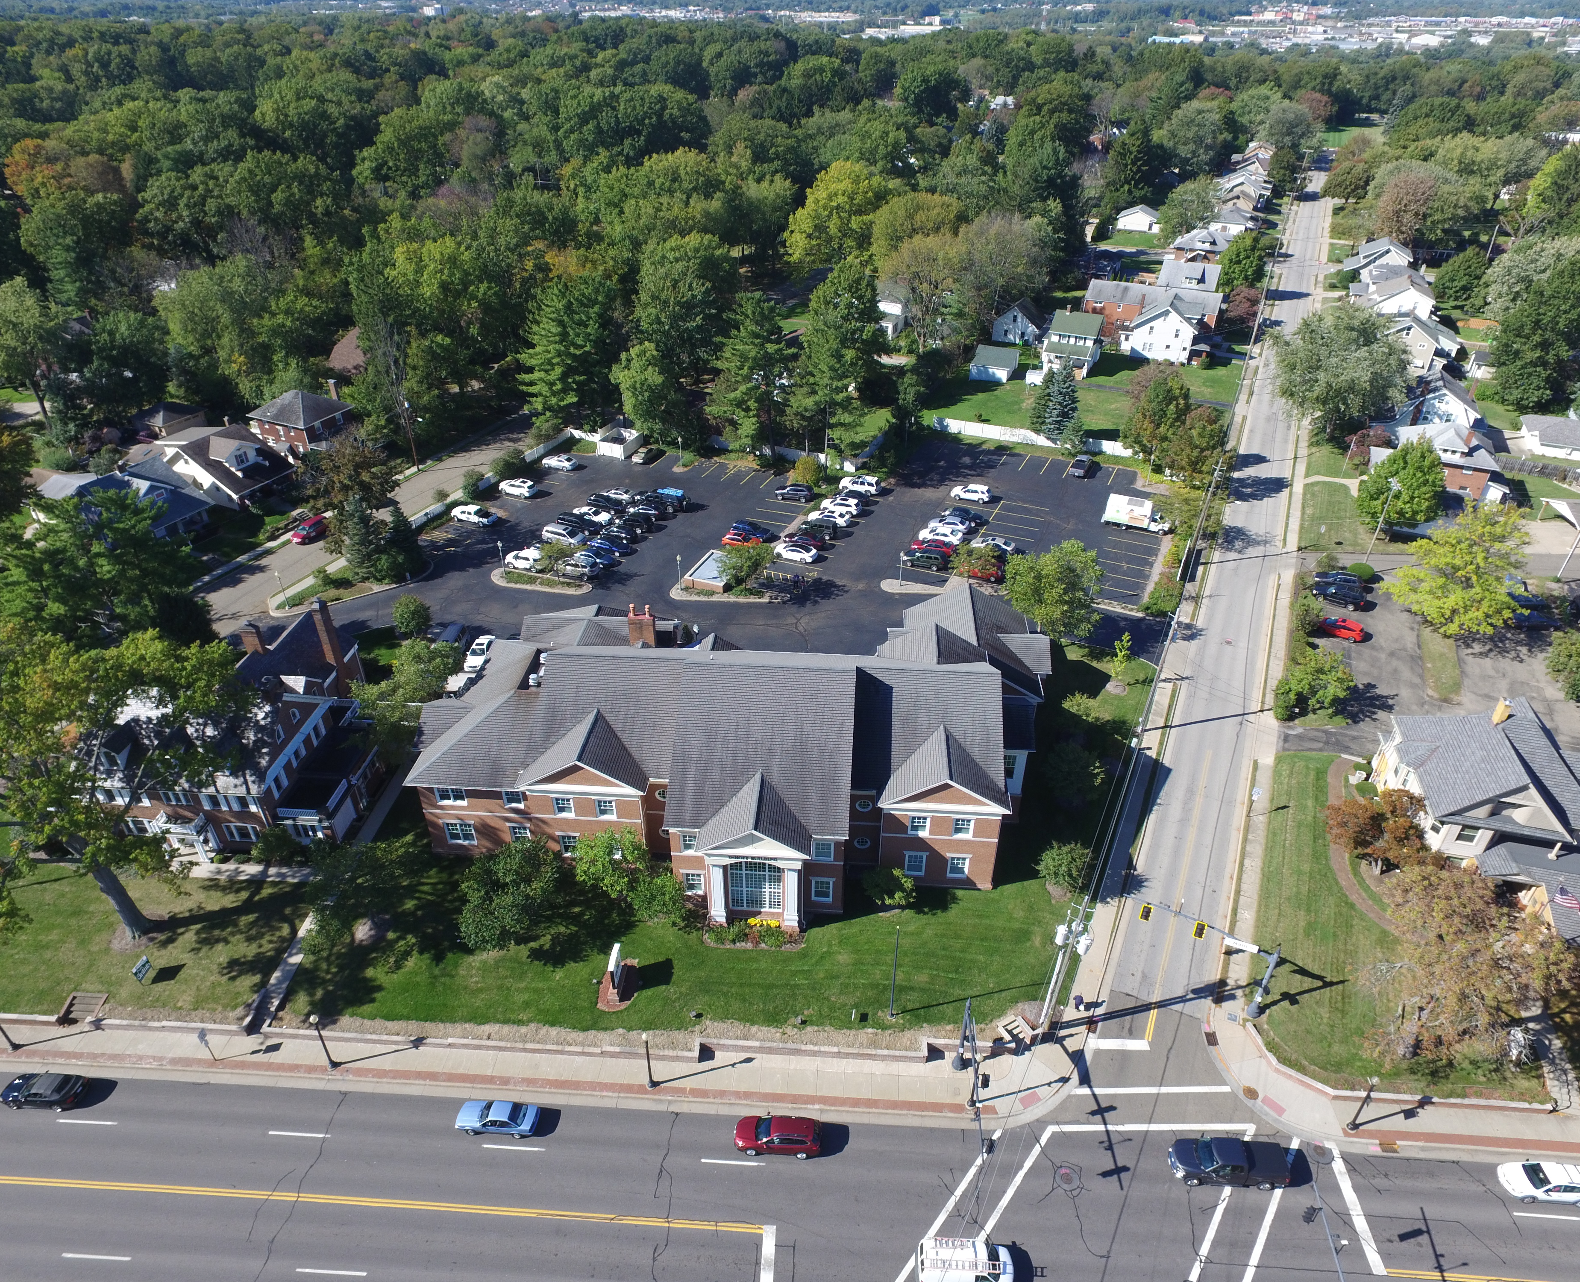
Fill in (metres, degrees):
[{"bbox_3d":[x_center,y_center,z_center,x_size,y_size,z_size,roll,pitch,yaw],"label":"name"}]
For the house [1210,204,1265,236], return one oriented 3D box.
[{"bbox_3d":[114.649,-108.037,253.950,12.100,6.800,9.500,15,36,22],"label":"house"}]

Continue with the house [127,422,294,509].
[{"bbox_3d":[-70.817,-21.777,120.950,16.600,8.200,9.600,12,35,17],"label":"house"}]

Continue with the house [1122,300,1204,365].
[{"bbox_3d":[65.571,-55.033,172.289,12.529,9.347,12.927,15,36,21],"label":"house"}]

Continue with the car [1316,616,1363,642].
[{"bbox_3d":[51.881,-1.220,93.135,4.250,1.430,1.780,24,40,31],"label":"car"}]

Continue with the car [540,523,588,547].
[{"bbox_3d":[-23.898,-11.237,105.012,5.100,1.750,1.950,15,36,21],"label":"car"}]

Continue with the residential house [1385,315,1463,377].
[{"bbox_3d":[105.775,-50.504,166.870,11.535,8.054,8.949,15,36,21],"label":"residential house"}]

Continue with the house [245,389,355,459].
[{"bbox_3d":[-62.444,-28.101,127.982,10.742,8.332,8.433,15,36,21],"label":"house"}]

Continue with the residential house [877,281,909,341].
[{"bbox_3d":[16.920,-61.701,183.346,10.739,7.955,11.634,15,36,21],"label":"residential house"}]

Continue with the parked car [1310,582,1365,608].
[{"bbox_3d":[56.519,-4.747,101.444,4.850,1.820,1.950,24,40,31],"label":"parked car"}]

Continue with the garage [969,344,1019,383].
[{"bbox_3d":[30.633,-41.223,145.703,6.000,3.900,7.700,15,36,21],"label":"garage"}]

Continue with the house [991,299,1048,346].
[{"bbox_3d":[42.247,-58.479,180.169,8.253,6.264,8.452,15,36,21],"label":"house"}]

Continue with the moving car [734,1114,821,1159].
[{"bbox_3d":[-0.705,27.089,54.336,4.640,1.650,1.880,2,33,3],"label":"moving car"}]

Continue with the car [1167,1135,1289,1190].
[{"bbox_3d":[23.621,28.074,53.249,5.750,1.900,2.030,2,33,3],"label":"car"}]

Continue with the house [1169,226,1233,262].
[{"bbox_3d":[92.459,-87.210,220.547,13.000,8.800,11.300,15,36,22],"label":"house"}]

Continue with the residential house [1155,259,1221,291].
[{"bbox_3d":[82.803,-74.691,204.698,11.137,6.762,11.435,15,36,21],"label":"residential house"}]

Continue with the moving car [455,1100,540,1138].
[{"bbox_3d":[-16.513,26.798,55.657,4.650,1.380,1.800,2,33,3],"label":"moving car"}]

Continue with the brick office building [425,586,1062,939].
[{"bbox_3d":[-2.840,5.375,73.232,46.527,12.500,29.626,2,34,3],"label":"brick office building"}]

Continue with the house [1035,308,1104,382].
[{"bbox_3d":[47.187,-49.815,163.925,8.800,8.700,10.500,15,36,22],"label":"house"}]

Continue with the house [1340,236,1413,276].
[{"bbox_3d":[108.469,-69.605,182.518,10.754,7.600,9.459,15,36,21],"label":"house"}]

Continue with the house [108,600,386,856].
[{"bbox_3d":[-39.963,5.618,76.406,15.900,11.300,20.200,2,33,3],"label":"house"}]

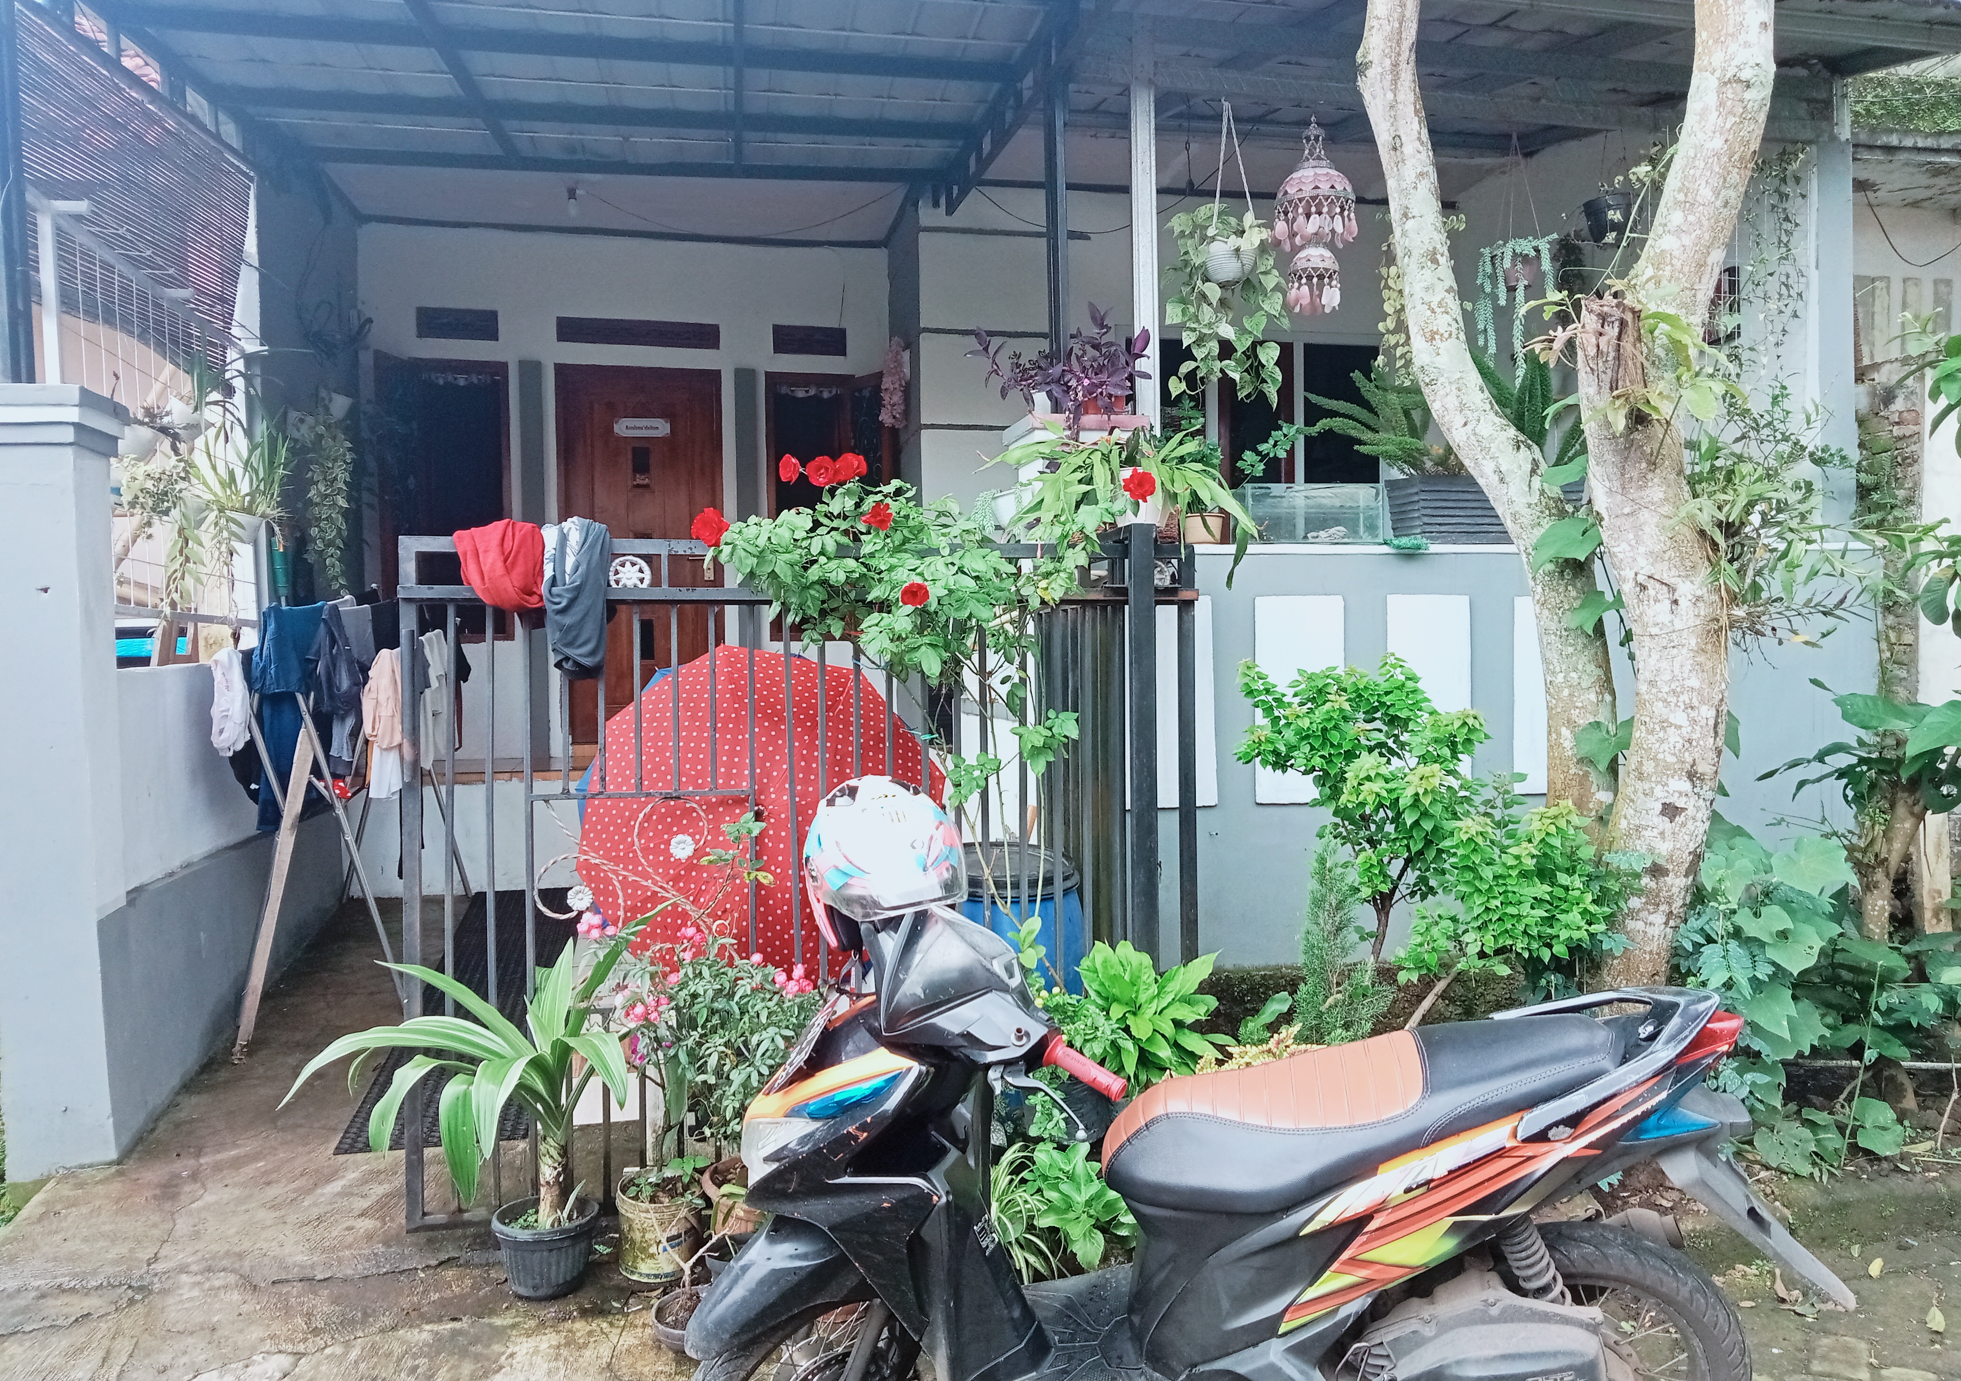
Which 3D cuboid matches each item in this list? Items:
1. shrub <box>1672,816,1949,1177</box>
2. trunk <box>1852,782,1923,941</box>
[{"bbox_3d":[2.323,0.862,4.450,0.720,0.950,0.620,-1,1,-12],"label":"shrub"},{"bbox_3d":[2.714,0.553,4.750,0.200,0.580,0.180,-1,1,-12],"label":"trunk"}]

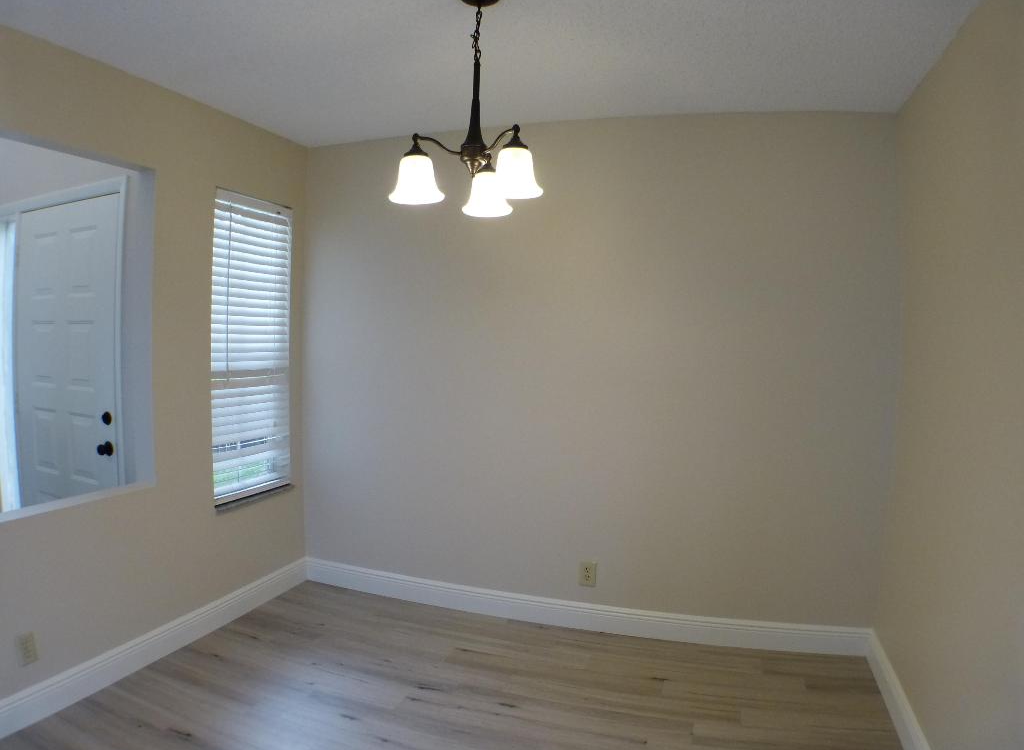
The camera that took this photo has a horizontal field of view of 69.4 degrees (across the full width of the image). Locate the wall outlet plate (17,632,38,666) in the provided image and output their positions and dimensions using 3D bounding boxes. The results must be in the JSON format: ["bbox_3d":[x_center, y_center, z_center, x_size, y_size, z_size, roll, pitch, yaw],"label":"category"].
[{"bbox_3d":[-1.638,0.925,2.500,0.012,0.112,0.070,2,3,18],"label":"wall outlet plate"}]

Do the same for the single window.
[{"bbox_3d":[-1.265,-0.140,3.600,0.070,1.440,0.560,2,3,18],"label":"single window"}]

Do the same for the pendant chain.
[{"bbox_3d":[-0.099,-0.960,2.085,0.030,0.158,0.028,2,3,18],"label":"pendant chain"}]

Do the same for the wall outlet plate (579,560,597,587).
[{"bbox_3d":[0.357,0.942,3.500,0.074,0.118,0.012,2,3,18],"label":"wall outlet plate"}]

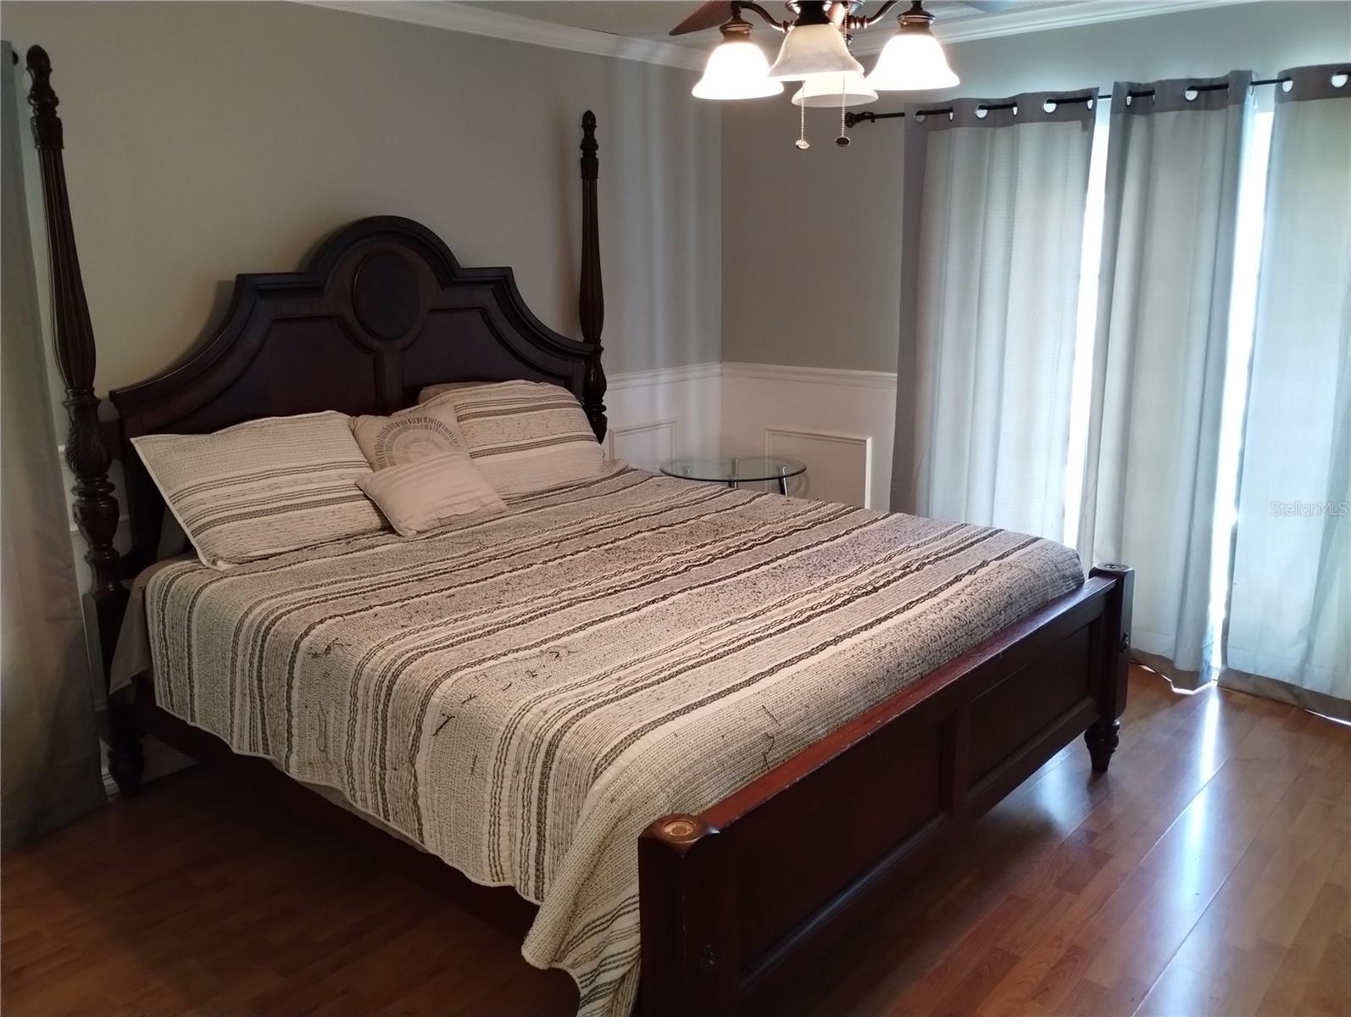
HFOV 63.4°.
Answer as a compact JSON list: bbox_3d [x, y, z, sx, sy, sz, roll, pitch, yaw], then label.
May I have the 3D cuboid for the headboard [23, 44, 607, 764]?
[{"bbox_3d":[-0.979,-0.335,3.763,0.125,2.095,2.090,10,16,40],"label":"headboard"}]

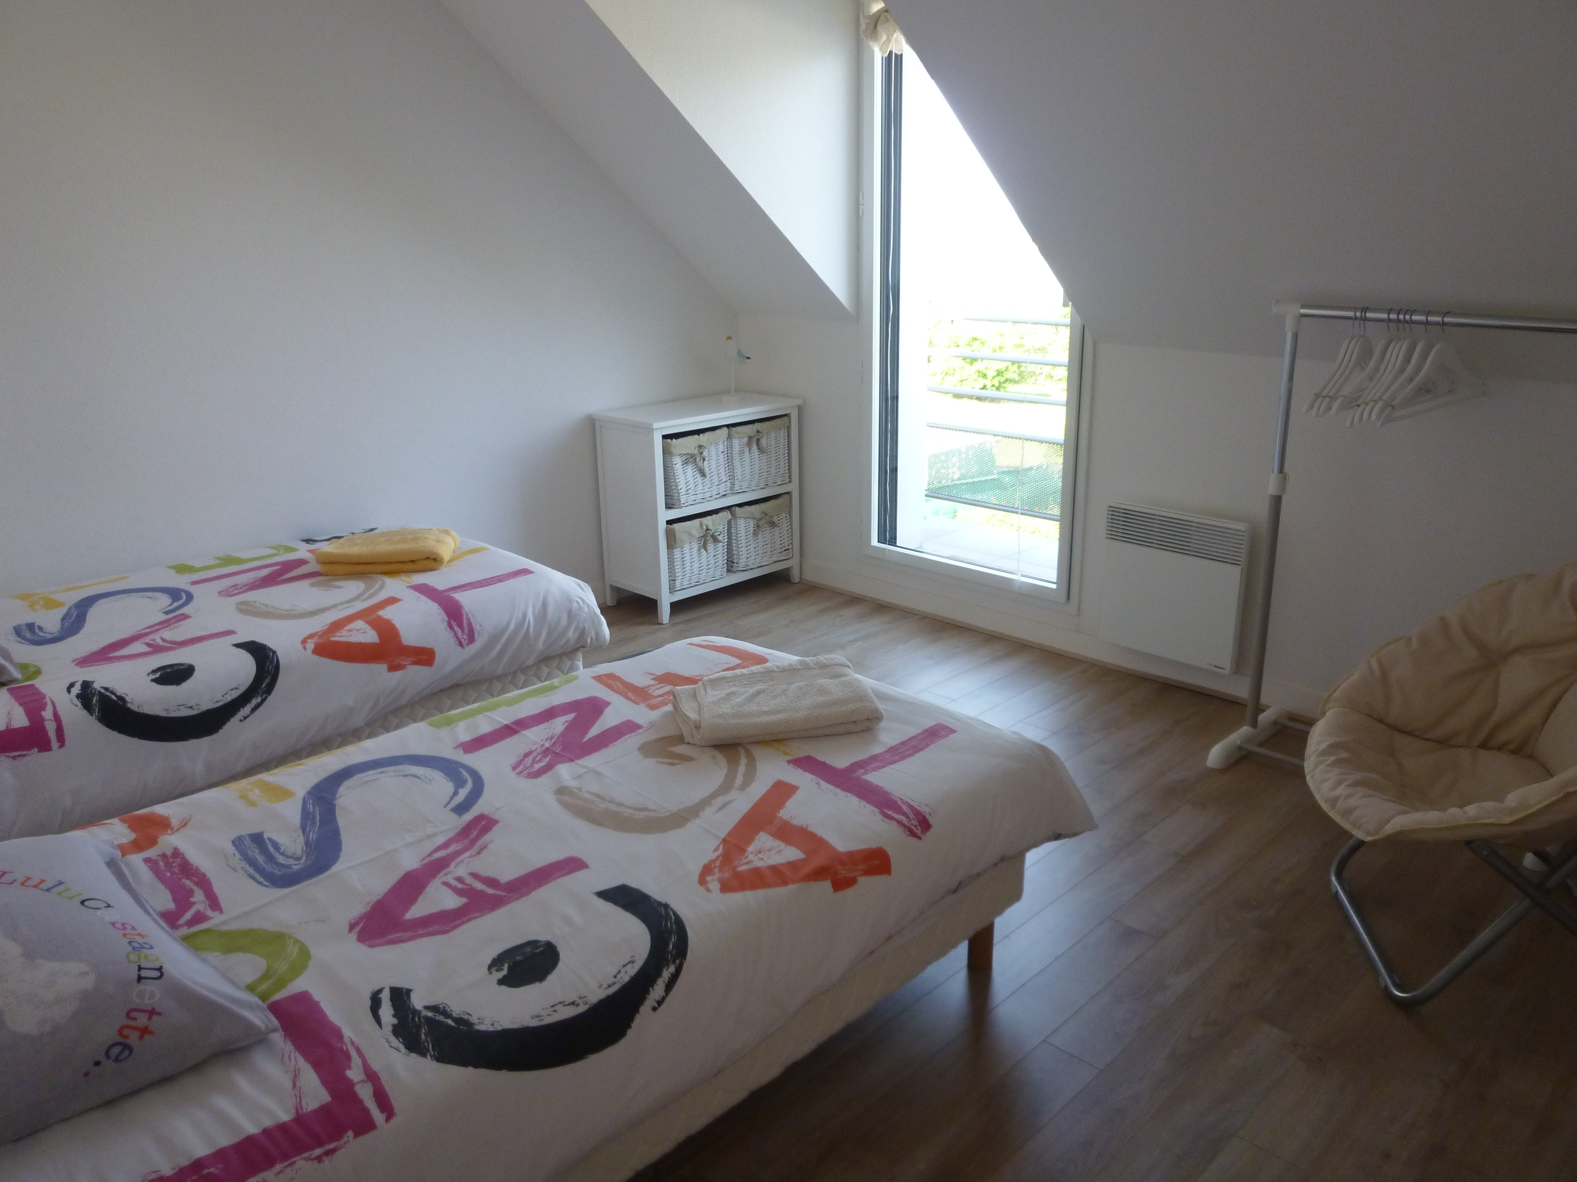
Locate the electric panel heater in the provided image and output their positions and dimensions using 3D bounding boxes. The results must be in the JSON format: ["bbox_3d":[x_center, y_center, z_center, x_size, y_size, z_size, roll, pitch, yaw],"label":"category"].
[{"bbox_3d":[1.151,-0.015,3.402,0.428,0.439,0.074,16,24,42],"label":"electric panel heater"}]

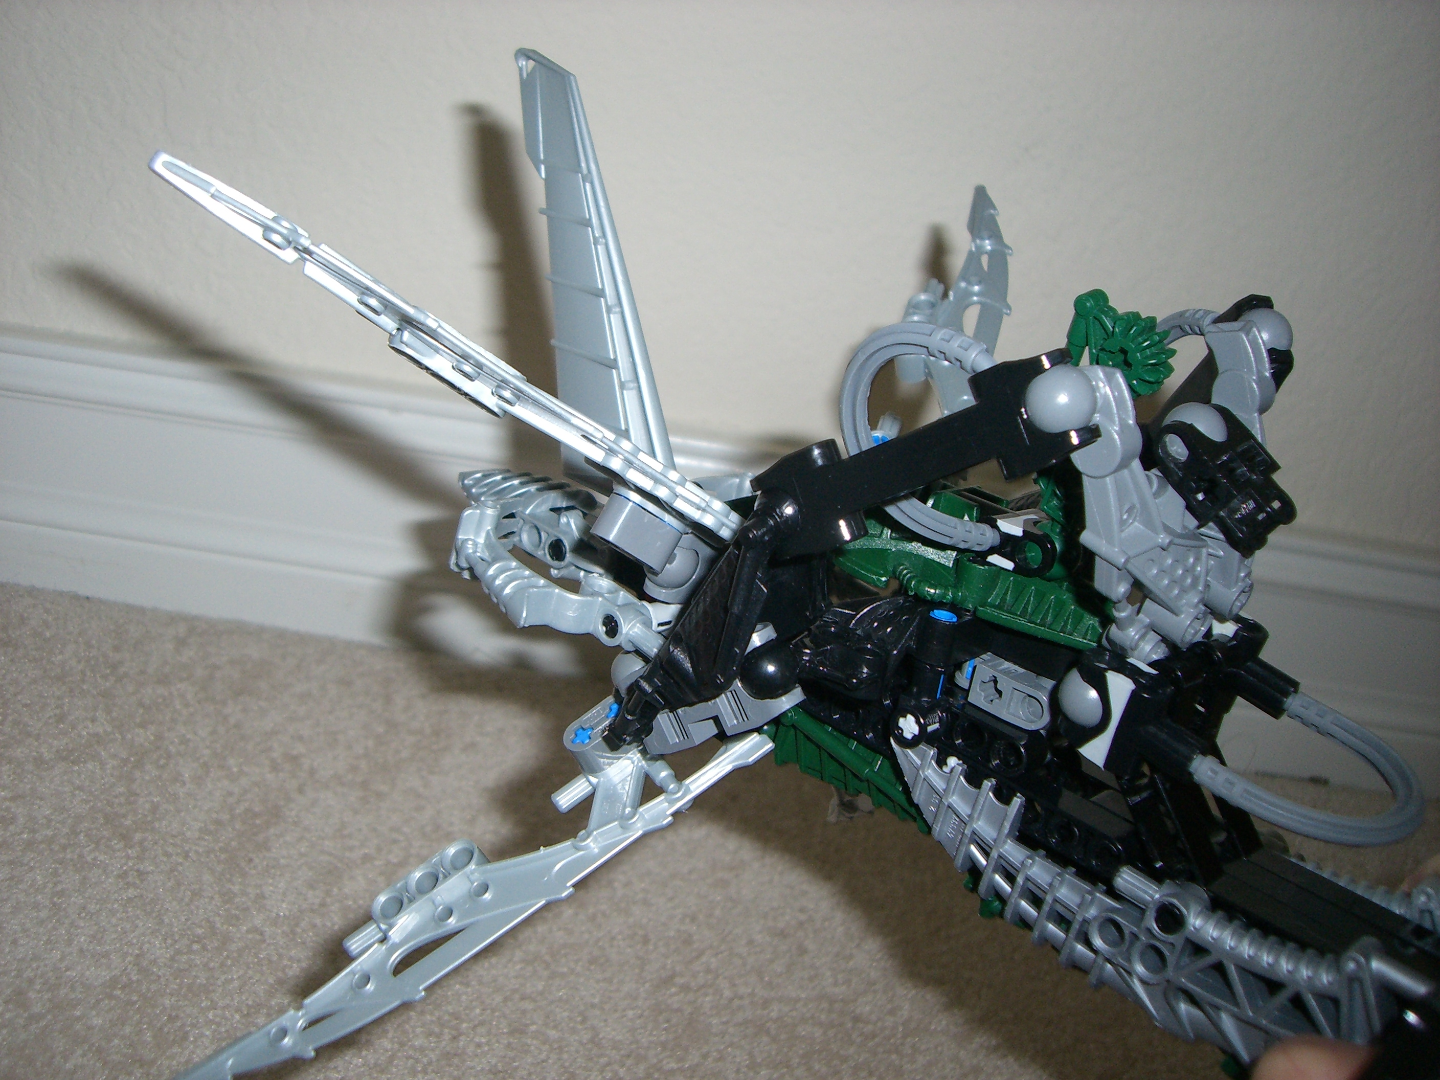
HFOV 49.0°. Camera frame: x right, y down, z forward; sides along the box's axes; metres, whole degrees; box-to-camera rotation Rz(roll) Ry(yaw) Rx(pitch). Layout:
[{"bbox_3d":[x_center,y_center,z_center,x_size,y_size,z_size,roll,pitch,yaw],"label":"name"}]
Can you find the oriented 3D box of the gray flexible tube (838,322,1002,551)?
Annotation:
[{"bbox_3d":[0.035,-0.016,0.269,0.030,0.052,0.011,12,53,20],"label":"gray flexible tube"}]

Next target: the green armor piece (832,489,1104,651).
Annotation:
[{"bbox_3d":[0.048,0.004,0.296,0.050,0.016,0.036,17,26,30],"label":"green armor piece"}]

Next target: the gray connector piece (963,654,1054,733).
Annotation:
[{"bbox_3d":[0.055,0.028,0.288,0.016,0.008,0.007,24,29,26],"label":"gray connector piece"}]

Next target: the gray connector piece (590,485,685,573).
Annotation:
[{"bbox_3d":[-0.014,-0.002,0.277,0.016,0.008,0.008,30,0,-33],"label":"gray connector piece"}]

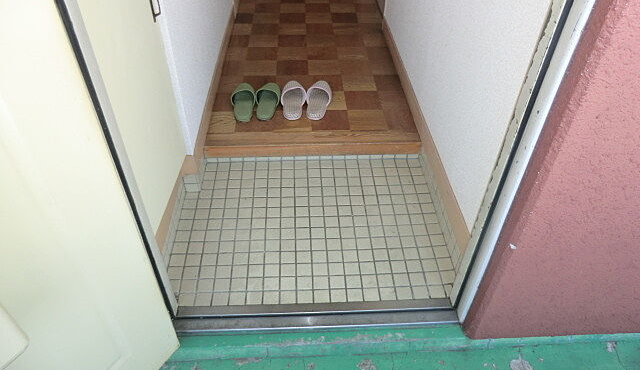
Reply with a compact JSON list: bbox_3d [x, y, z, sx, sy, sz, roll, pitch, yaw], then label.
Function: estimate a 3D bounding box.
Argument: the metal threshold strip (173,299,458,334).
[{"bbox_3d":[-0.011,0.376,1.286,0.815,0.025,0.077,-1,43,-3],"label":"metal threshold strip"}]

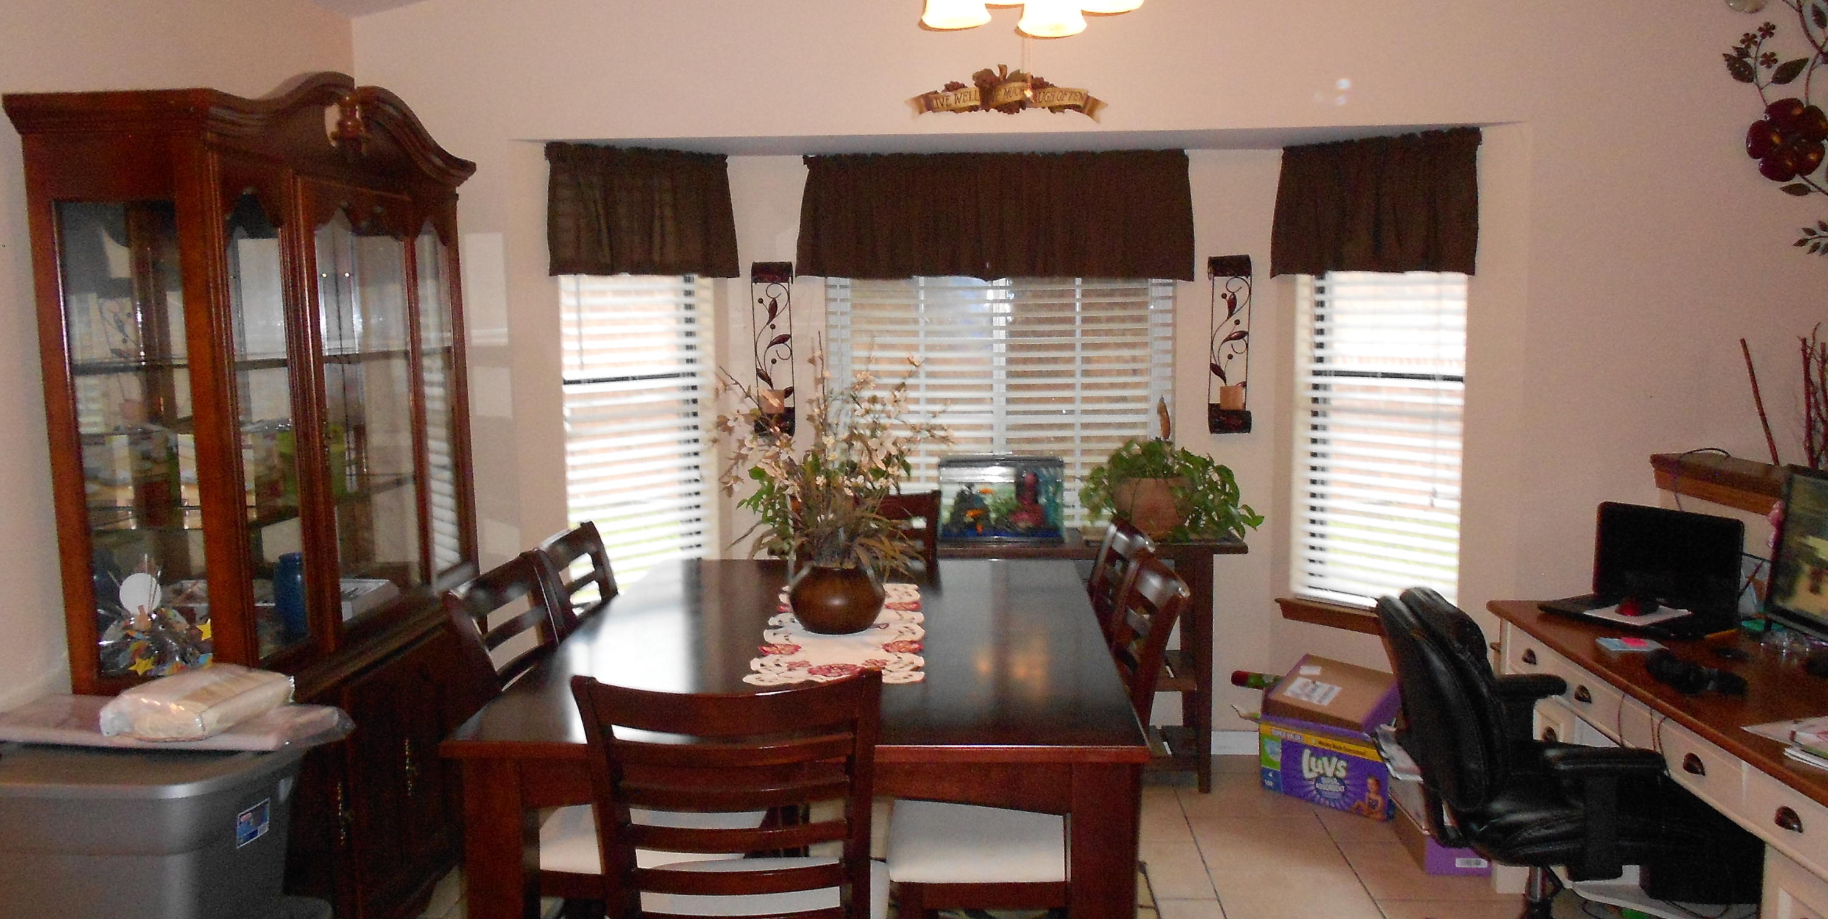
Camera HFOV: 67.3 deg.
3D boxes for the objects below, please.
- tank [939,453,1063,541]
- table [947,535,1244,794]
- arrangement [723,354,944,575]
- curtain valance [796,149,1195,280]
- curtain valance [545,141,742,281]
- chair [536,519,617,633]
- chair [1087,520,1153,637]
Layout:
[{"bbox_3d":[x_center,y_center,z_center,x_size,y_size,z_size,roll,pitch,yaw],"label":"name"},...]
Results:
[{"bbox_3d":[0.288,0.123,4.535,0.405,0.275,0.215,0,7,3],"label":"tank"},{"bbox_3d":[0.307,0.667,4.590,1.515,0.820,0.370,0,7,3],"label":"table"},{"bbox_3d":[-0.166,0.004,2.942,0.480,0.470,0.410,0,7,3],"label":"arrangement"},{"bbox_3d":[0.268,-0.815,4.607,1.335,0.430,0.090,0,7,3],"label":"curtain valance"},{"bbox_3d":[-0.895,-0.817,4.574,0.679,0.414,0.091,-4,7,-35],"label":"curtain valance"},{"bbox_3d":[-0.580,0.704,3.413,0.530,1.050,0.460,0,7,3],"label":"chair"},{"bbox_3d":[0.273,0.701,3.348,0.530,1.050,0.460,-1,7,-2],"label":"chair"}]

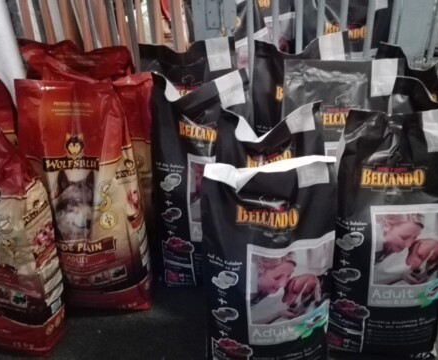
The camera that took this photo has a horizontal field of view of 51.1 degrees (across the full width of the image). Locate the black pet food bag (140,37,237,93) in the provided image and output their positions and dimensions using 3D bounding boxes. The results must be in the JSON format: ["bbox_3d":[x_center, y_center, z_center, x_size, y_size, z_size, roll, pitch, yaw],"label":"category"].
[{"bbox_3d":[-0.095,-0.148,1.947,0.362,0.831,0.161,-5,29,-3],"label":"black pet food bag"}]

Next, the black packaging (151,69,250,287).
[{"bbox_3d":[-0.038,0.028,1.667,0.362,0.831,0.161,-4,29,-2],"label":"black packaging"}]

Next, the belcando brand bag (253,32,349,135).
[{"bbox_3d":[0.334,-0.151,1.914,0.362,0.831,0.161,-5,29,-3],"label":"belcando brand bag"}]

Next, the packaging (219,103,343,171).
[{"bbox_3d":[0.180,0.140,1.490,0.362,0.812,0.161,-4,29,-2],"label":"packaging"}]

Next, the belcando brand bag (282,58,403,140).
[{"bbox_3d":[0.420,-0.026,1.710,0.362,0.831,0.161,-2,30,3],"label":"belcando brand bag"}]

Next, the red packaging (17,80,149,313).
[{"bbox_3d":[-0.448,0.070,1.610,0.352,0.861,0.166,1,29,7],"label":"red packaging"}]

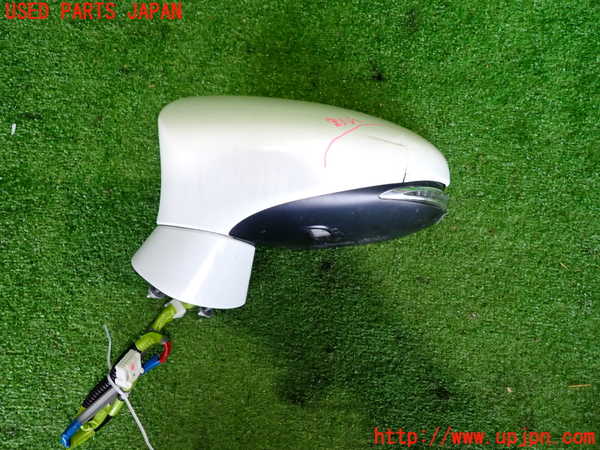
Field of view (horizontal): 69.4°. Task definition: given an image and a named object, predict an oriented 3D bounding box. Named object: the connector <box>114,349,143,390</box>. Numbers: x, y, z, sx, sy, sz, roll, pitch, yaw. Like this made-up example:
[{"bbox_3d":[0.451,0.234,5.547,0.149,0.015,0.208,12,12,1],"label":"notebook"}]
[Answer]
[{"bbox_3d":[-0.171,0.145,0.433,0.014,0.025,0.026,13,116,8],"label":"connector"}]

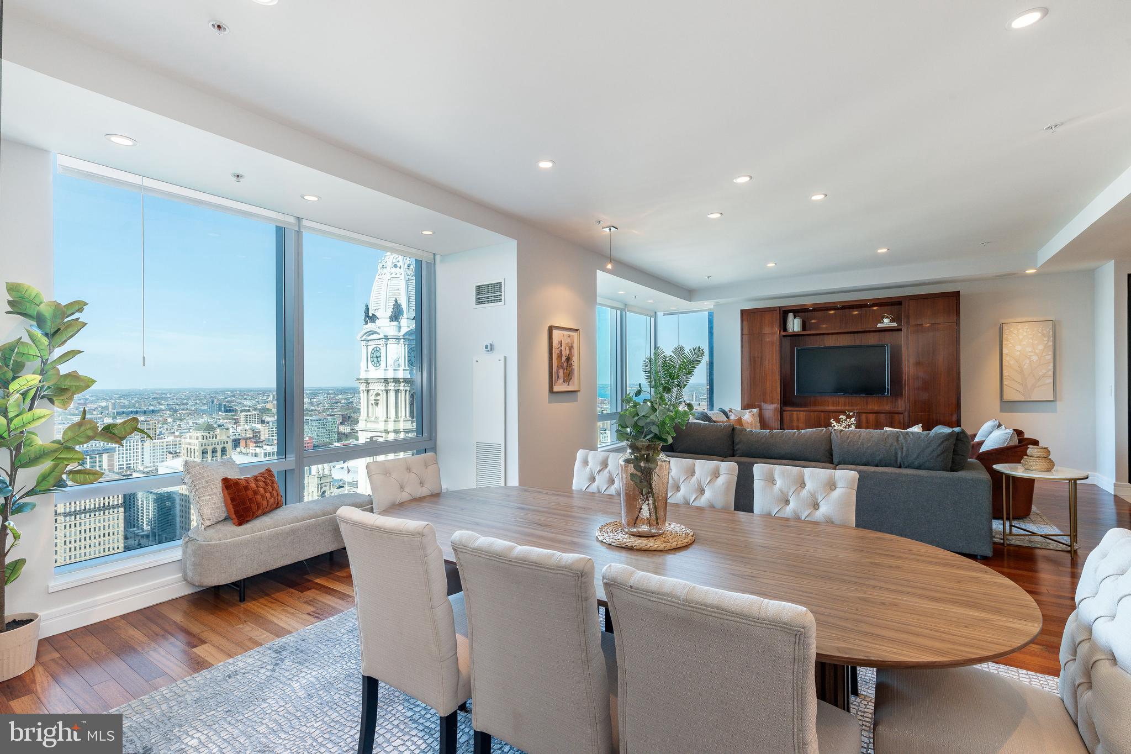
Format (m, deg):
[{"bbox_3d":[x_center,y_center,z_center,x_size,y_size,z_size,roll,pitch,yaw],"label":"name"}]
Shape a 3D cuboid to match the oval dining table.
[{"bbox_3d":[0.248,1.018,2.034,2.430,0.757,1.184,-1,0,33],"label":"oval dining table"}]

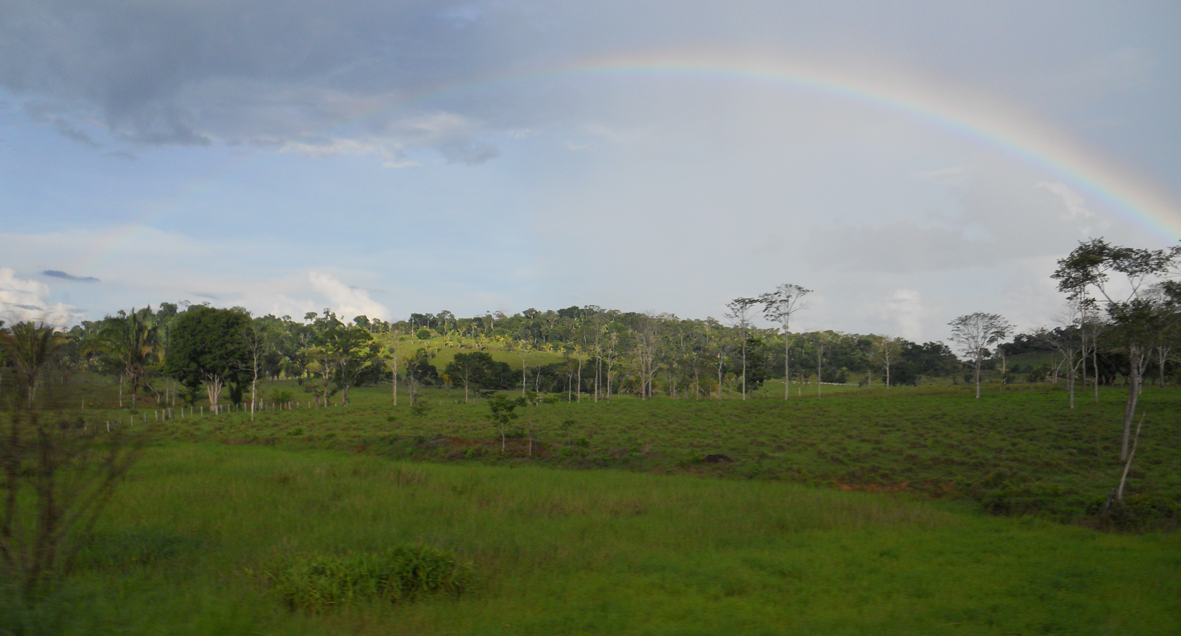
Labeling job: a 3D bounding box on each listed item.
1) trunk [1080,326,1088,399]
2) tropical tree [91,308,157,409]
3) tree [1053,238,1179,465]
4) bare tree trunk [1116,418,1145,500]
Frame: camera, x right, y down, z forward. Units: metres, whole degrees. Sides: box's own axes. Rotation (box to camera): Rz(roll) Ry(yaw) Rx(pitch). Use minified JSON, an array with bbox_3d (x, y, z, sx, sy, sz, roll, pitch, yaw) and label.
[{"bbox_3d":[64.528,5.855,125.000,0.966,9.658,0.773,0,-3,0],"label":"trunk"},{"bbox_3d":[-61.515,5.354,126.000,8.762,13.264,8.762,0,-3,0],"label":"tropical tree"},{"bbox_3d":[37.829,2.397,68.000,9.786,15.833,8.807,0,-3,0],"label":"tree"},{"bbox_3d":[24.860,6.502,44.000,1.317,4.037,0.659,0,-3,0],"label":"bare tree trunk"}]

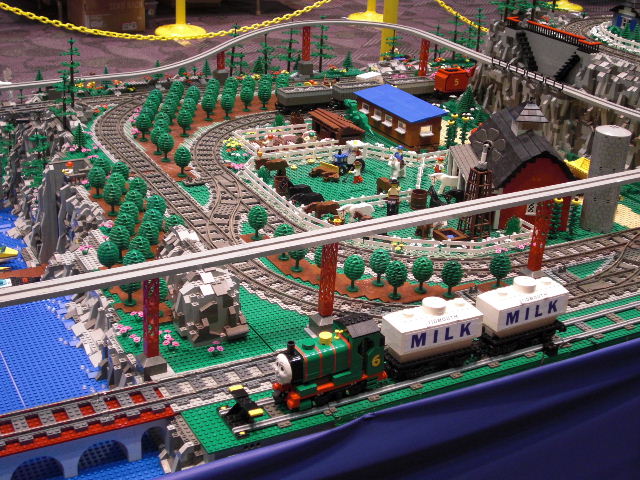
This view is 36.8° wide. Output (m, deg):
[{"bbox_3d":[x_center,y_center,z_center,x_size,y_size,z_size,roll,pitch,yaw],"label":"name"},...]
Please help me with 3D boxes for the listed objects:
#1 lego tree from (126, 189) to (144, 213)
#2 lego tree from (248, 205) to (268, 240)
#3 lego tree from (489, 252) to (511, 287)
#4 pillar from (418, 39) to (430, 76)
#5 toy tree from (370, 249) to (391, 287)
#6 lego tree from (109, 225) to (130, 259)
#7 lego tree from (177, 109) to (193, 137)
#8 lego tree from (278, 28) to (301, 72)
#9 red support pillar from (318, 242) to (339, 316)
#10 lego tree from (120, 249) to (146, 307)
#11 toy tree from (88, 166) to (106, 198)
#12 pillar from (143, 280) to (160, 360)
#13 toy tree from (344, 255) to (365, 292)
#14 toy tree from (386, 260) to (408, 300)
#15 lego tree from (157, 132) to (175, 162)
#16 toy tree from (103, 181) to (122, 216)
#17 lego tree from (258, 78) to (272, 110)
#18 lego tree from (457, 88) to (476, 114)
[{"bbox_3d":[-0.328,-0.058,1.687,0.033,0.060,0.033,-10,27,-27],"label":"lego tree"},{"bbox_3d":[-0.108,-0.032,1.670,0.033,0.064,0.033,2,25,-4],"label":"lego tree"},{"bbox_3d":[0.286,0.050,1.522,0.034,0.059,0.034,8,25,11],"label":"lego tree"},{"bbox_3d":[0.286,-0.509,2.659,0.017,0.111,0.017,-9,27,-27],"label":"pillar"},{"bbox_3d":[0.095,0.044,1.514,0.034,0.059,0.034,4,25,4],"label":"toy tree"},{"bbox_3d":[-0.323,0.006,1.554,0.034,0.059,0.034,-3,25,-12],"label":"lego tree"},{"bbox_3d":[-0.299,-0.258,2.134,0.034,0.059,0.034,-1,25,-8],"label":"lego tree"},{"bbox_3d":[-0.083,-0.534,2.670,0.066,0.146,0.066,2,25,-2],"label":"lego tree"},{"bbox_3d":[0.012,0.053,1.356,0.017,0.114,0.017,-10,27,-27],"label":"red support pillar"},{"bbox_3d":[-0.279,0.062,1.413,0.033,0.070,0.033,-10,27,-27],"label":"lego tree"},{"bbox_3d":[-0.413,-0.107,1.784,0.033,0.062,0.033,-9,27,-27],"label":"toy tree"},{"bbox_3d":[-0.216,0.095,1.233,0.017,0.117,0.017,-9,27,-27],"label":"pillar"},{"bbox_3d":[0.054,0.051,1.511,0.033,0.064,0.033,4,25,2],"label":"toy tree"},{"bbox_3d":[0.119,0.061,1.491,0.033,0.062,0.033,3,24,-1],"label":"toy tree"},{"bbox_3d":[-0.317,-0.193,1.989,0.033,0.062,0.033,-9,27,-27],"label":"lego tree"},{"bbox_3d":[-0.367,-0.074,1.717,0.033,0.060,0.033,-10,27,-27],"label":"toy tree"},{"bbox_3d":[-0.134,-0.349,2.353,0.033,0.060,0.033,2,24,-1],"label":"lego tree"},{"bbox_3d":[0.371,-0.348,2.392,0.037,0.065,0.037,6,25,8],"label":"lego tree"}]

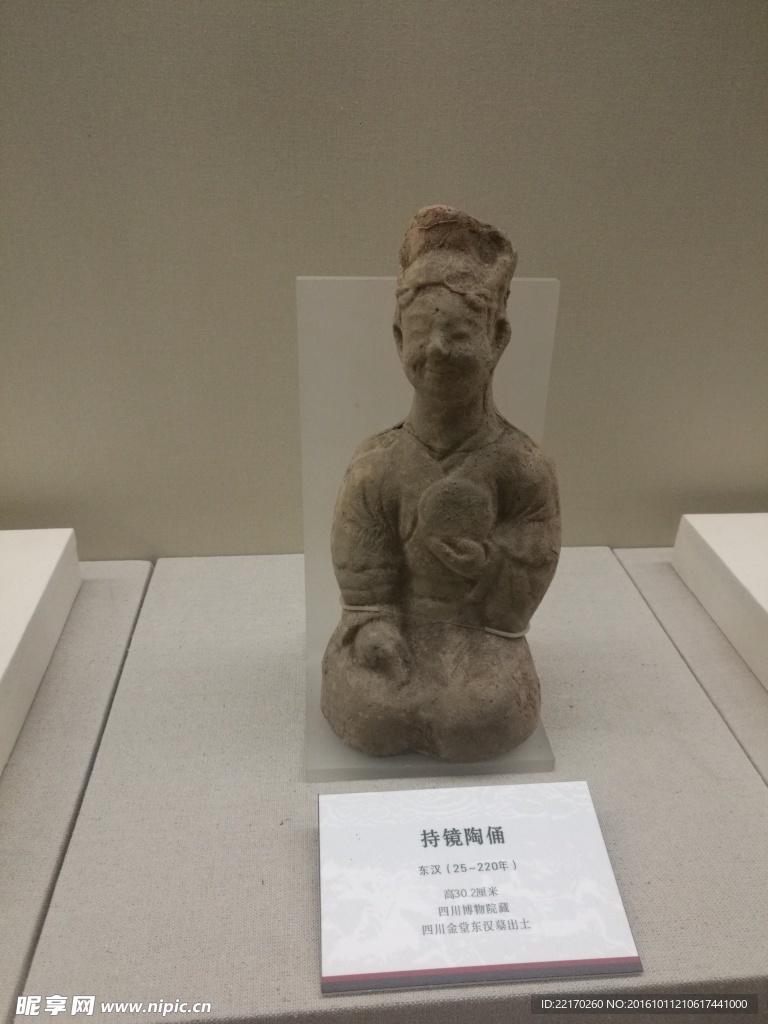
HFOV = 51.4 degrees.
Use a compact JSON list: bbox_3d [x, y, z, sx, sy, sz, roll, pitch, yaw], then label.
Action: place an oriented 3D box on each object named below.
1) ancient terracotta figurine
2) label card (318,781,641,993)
[{"bbox_3d":[0.034,-0.007,0.445,0.137,0.302,0.096,3,29,2],"label":"ancient terracotta figurine"},{"bbox_3d":[0.043,0.185,0.404,0.149,0.005,0.094,-1,43,-6],"label":"label card"}]

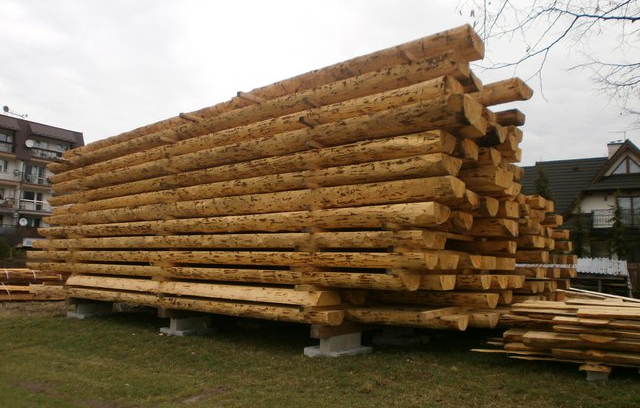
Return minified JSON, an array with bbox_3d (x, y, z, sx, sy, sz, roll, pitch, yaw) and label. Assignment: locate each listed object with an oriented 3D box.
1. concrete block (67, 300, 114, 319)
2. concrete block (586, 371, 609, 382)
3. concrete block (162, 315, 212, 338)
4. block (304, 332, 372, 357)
[{"bbox_3d":[-5.053,2.364,11.063,0.680,0.280,0.680,-4,-8,38],"label":"concrete block"},{"bbox_3d":[3.318,2.022,5.964,0.230,0.140,0.340,-3,-7,30],"label":"concrete block"},{"bbox_3d":[-2.365,2.174,8.957,0.640,0.280,0.700,-4,-8,38],"label":"concrete block"},{"bbox_3d":[0.264,2.032,7.261,0.600,0.280,0.750,-4,-8,38],"label":"block"}]

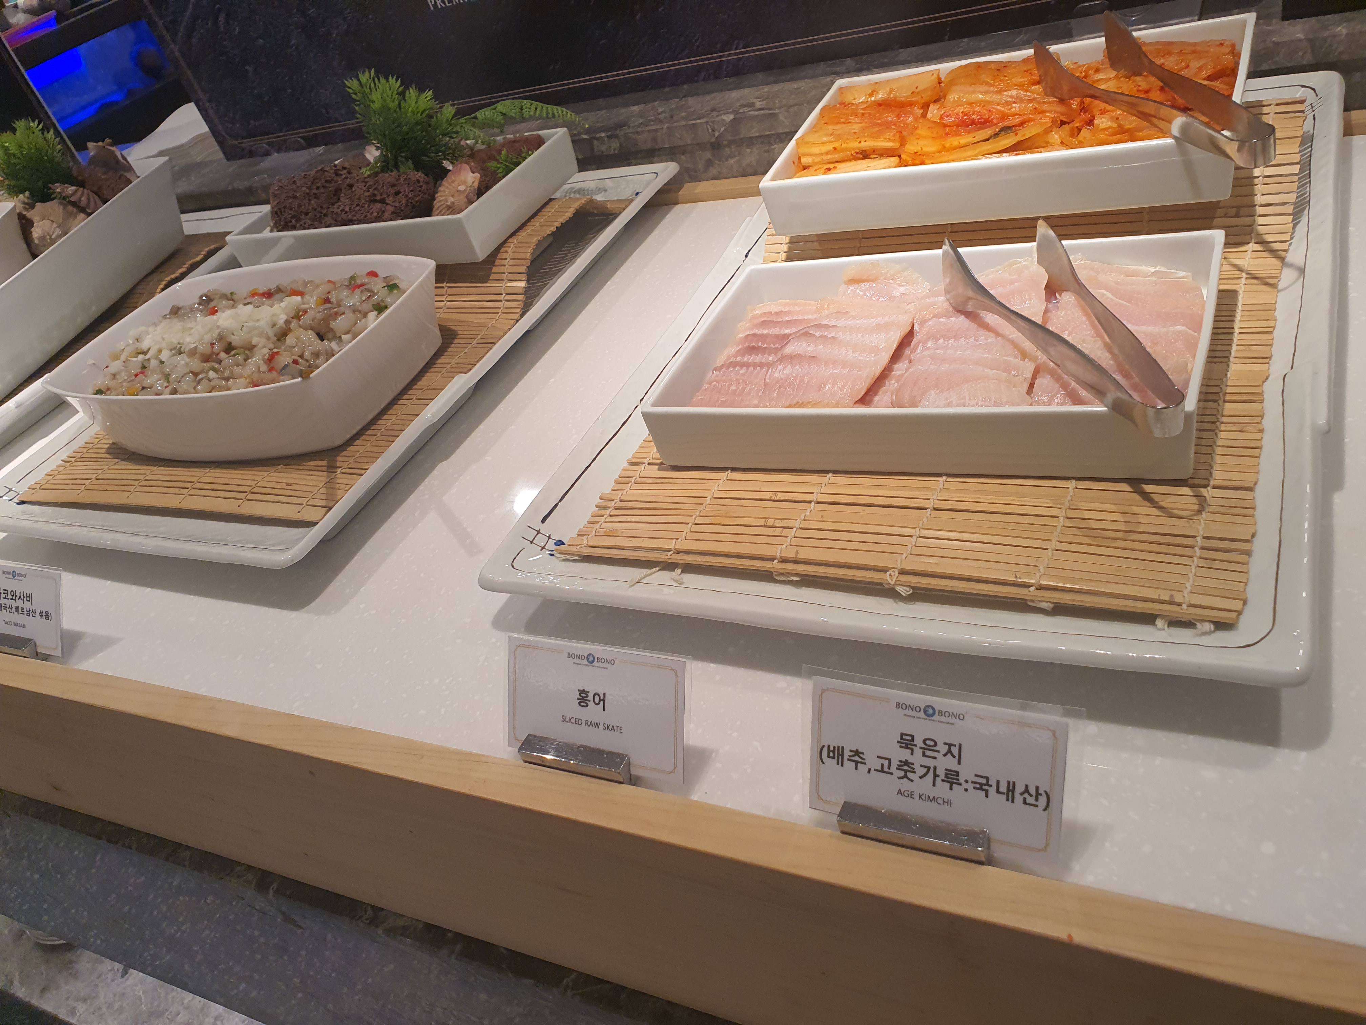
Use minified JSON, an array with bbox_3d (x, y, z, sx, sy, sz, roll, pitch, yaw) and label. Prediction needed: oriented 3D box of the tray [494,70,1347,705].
[{"bbox_3d":[0.167,-0.119,0.604,0.366,0.027,0.532,5,43,30],"label":"tray"}]

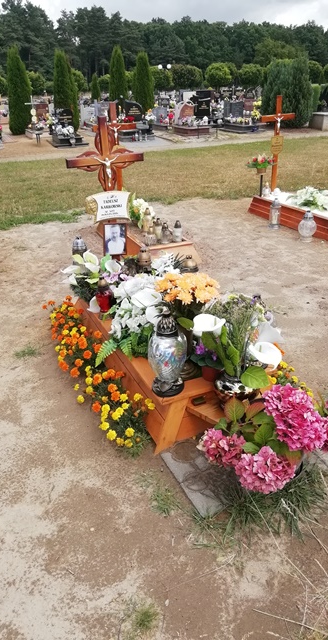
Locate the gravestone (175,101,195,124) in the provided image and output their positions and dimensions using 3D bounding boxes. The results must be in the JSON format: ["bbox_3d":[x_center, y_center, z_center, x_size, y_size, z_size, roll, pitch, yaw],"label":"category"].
[{"bbox_3d":[0.699,-7.079,16.400,0.660,0.740,0.180,-10,27,-14],"label":"gravestone"}]

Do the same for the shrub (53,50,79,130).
[{"bbox_3d":[-3.807,-8.822,18.578,0.980,2.908,0.980,-2,26,0],"label":"shrub"}]

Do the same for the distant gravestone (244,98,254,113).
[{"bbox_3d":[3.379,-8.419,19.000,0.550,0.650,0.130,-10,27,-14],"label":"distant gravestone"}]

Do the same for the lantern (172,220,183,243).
[{"bbox_3d":[0.130,-0.819,4.444,0.082,0.190,0.082,-12,28,-18],"label":"lantern"}]

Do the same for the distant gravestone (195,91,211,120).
[{"bbox_3d":[1.498,-8.146,18.228,0.560,0.970,0.130,-11,27,-18],"label":"distant gravestone"}]

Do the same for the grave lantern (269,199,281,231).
[{"bbox_3d":[1.253,-1.196,5.423,0.120,0.330,0.120,-12,28,-18],"label":"grave lantern"}]

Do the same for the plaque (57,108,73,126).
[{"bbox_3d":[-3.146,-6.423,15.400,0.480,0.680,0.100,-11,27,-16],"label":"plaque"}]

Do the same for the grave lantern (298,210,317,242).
[{"bbox_3d":[1.495,-0.978,5.009,0.190,0.316,0.190,-2,26,0],"label":"grave lantern"}]

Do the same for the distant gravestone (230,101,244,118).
[{"bbox_3d":[2.760,-7.883,18.051,0.530,0.621,0.120,-11,27,-18],"label":"distant gravestone"}]

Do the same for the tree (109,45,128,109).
[{"bbox_3d":[-1.988,-10.266,21.000,0.800,3.150,0.800,-10,27,-14],"label":"tree"}]

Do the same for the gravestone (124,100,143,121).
[{"bbox_3d":[-1.025,-7.144,16.419,0.620,0.642,0.120,-11,27,-18],"label":"gravestone"}]

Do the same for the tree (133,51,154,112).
[{"bbox_3d":[-0.911,-10.262,21.363,1.000,2.921,1.000,-2,26,0],"label":"tree"}]

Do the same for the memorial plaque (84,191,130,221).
[{"bbox_3d":[-0.381,-0.777,3.300,0.300,0.190,0.040,-12,28,-18],"label":"memorial plaque"}]

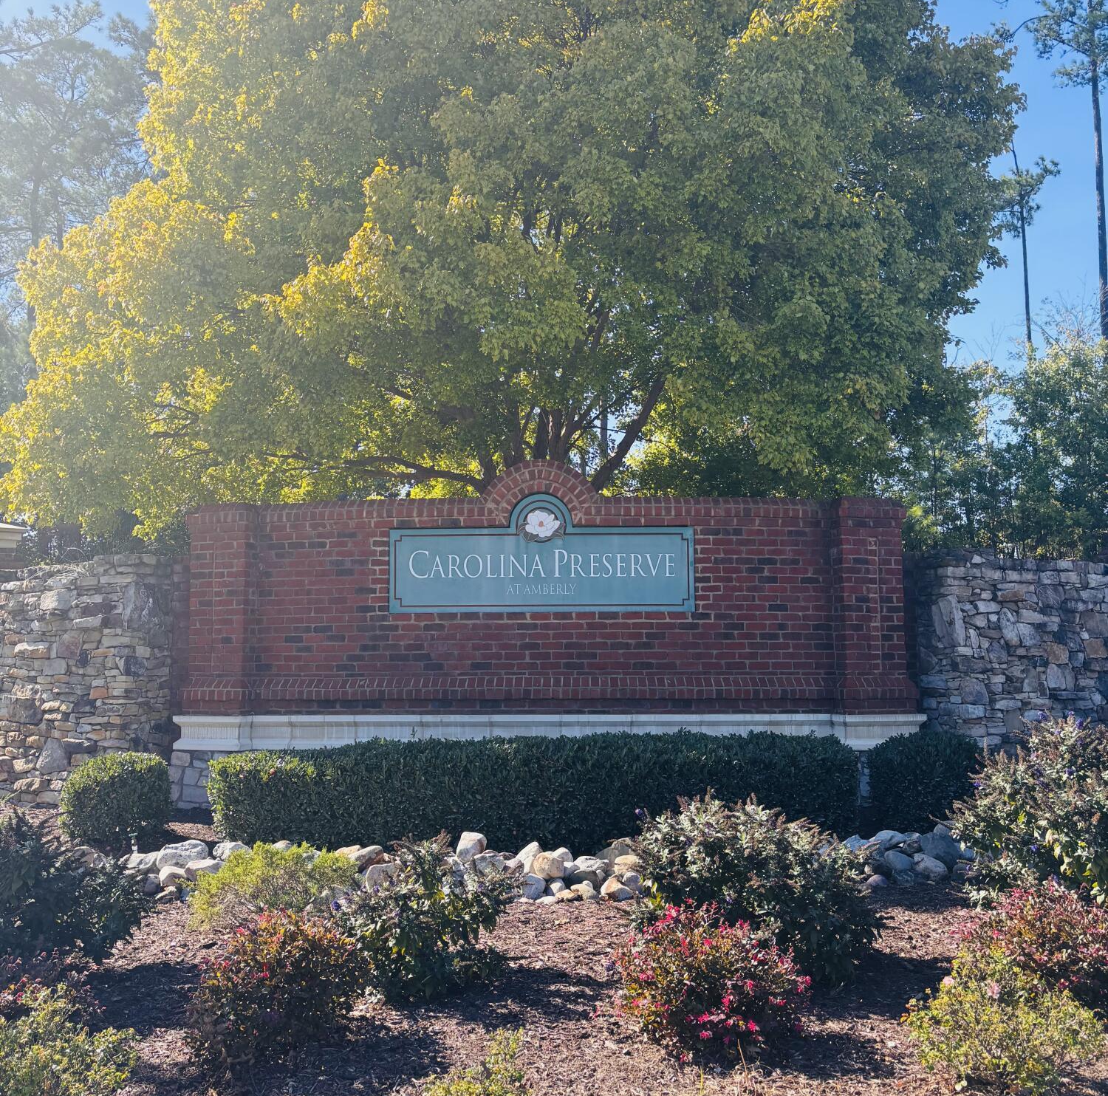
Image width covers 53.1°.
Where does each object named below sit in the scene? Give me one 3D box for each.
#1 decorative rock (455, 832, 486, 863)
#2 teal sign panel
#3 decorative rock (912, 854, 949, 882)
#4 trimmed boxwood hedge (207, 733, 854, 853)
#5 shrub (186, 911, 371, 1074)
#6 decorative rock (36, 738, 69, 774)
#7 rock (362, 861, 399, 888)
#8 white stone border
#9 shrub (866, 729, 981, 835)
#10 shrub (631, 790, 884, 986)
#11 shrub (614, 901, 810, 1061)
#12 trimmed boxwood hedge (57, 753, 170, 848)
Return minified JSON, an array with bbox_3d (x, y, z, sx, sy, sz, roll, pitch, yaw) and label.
[{"bbox_3d":[-0.540,1.943,7.213,0.203,0.199,0.182,0,-5,0],"label":"decorative rock"},{"bbox_3d":[-0.108,0.039,9.480,2.613,1.020,0.070,-1,-5,4],"label":"teal sign panel"},{"bbox_3d":[2.644,2.247,7.786,0.275,0.205,0.220,0,-7,0],"label":"decorative rock"},{"bbox_3d":[-0.158,1.919,8.885,5.219,0.896,1.000,0,-7,0],"label":"trimmed boxwood hedge"},{"bbox_3d":[-1.136,1.759,4.574,0.746,0.519,0.750,0,-7,0],"label":"shrub"},{"bbox_3d":[-4.631,1.918,10.247,0.299,0.326,0.200,0,-7,0],"label":"decorative rock"},{"bbox_3d":[-1.187,2.256,7.636,0.270,0.193,0.230,0,-7,0],"label":"rock"},{"bbox_3d":[-0.040,1.601,9.620,6.430,0.330,0.550,-1,-5,4],"label":"white stone border"},{"bbox_3d":[2.839,1.776,8.530,0.878,0.766,0.834,0,-5,0],"label":"shrub"},{"bbox_3d":[1.005,1.635,5.482,1.196,0.811,1.077,0,-5,0],"label":"shrub"},{"bbox_3d":[0.637,1.703,4.473,0.795,0.550,0.755,0,-5,0],"label":"shrub"},{"bbox_3d":[-3.503,1.993,8.878,0.905,0.723,0.880,0,-7,0],"label":"trimmed boxwood hedge"}]

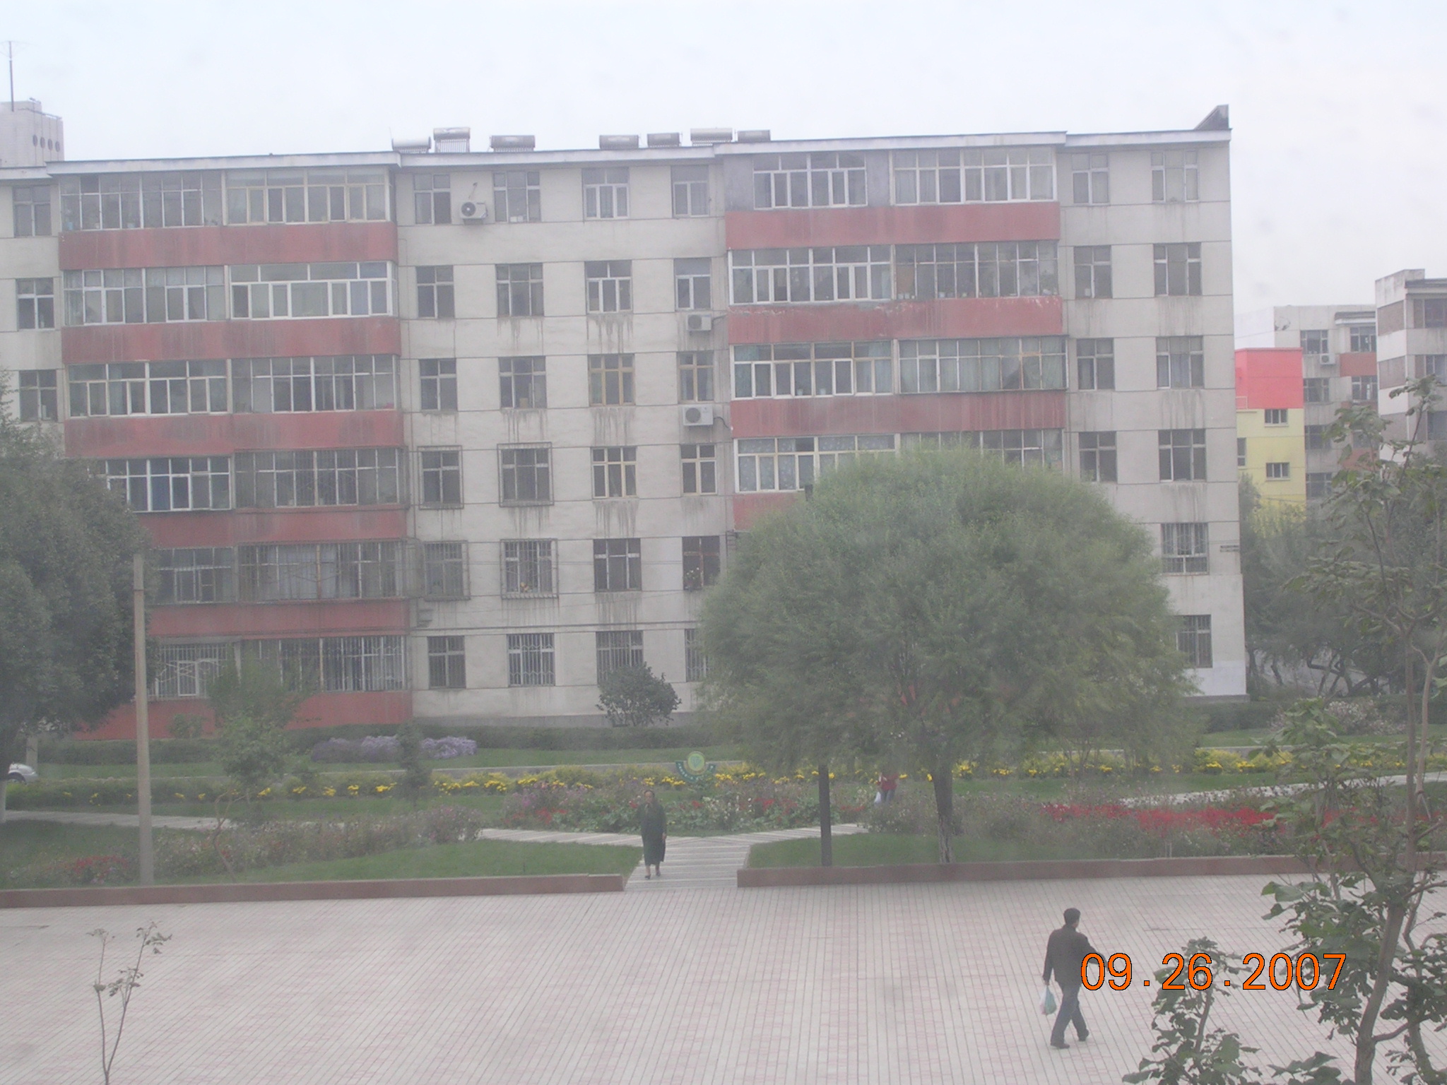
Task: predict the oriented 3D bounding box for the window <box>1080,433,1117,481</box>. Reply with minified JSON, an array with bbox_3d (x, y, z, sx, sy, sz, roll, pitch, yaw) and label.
[{"bbox_3d":[11.648,-2.670,111.738,1.151,1.548,0.200,-2,0,2],"label":"window"}]

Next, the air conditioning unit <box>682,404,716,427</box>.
[{"bbox_3d":[-0.761,-3.891,109.981,0.949,0.664,0.360,-2,0,0],"label":"air conditioning unit"}]

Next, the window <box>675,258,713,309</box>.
[{"bbox_3d":[-0.949,-8.119,112.986,1.138,1.599,0.150,-2,1,2],"label":"window"}]

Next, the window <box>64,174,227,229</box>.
[{"bbox_3d":[-17.945,-10.554,111.129,4.986,1.640,0.200,-2,0,2],"label":"window"}]

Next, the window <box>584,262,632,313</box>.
[{"bbox_3d":[-3.579,-7.987,112.134,1.436,1.581,0.200,-2,0,2],"label":"window"}]

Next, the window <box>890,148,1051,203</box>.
[{"bbox_3d":[7.389,-10.892,106.806,4.756,1.545,0.150,-2,1,1],"label":"window"}]

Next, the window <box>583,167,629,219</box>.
[{"bbox_3d":[-3.564,-10.589,108.970,1.362,1.503,0.150,-2,1,1],"label":"window"}]

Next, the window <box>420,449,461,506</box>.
[{"bbox_3d":[-8.667,-1.993,110.248,1.232,1.767,0.150,-2,0,0],"label":"window"}]

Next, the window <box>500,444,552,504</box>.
[{"bbox_3d":[-6.182,-2.113,112.011,1.568,1.822,0.300,-2,0,2],"label":"window"}]

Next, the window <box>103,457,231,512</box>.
[{"bbox_3d":[-17.224,-1.745,109.105,4.518,1.562,0.200,-2,0,0],"label":"window"}]

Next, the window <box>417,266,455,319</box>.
[{"bbox_3d":[-8.687,-7.560,108.539,1.113,1.553,0.150,-2,1,1],"label":"window"}]

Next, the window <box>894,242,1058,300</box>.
[{"bbox_3d":[7.526,-8.097,106.846,4.825,1.569,0.150,-2,1,1],"label":"window"}]

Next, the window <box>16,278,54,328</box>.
[{"bbox_3d":[-20.948,-7.298,109.471,1.127,1.517,0.150,-2,1,1],"label":"window"}]

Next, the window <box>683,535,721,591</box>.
[{"bbox_3d":[-0.688,0.635,112.126,1.151,1.695,0.200,-2,0,2],"label":"window"}]

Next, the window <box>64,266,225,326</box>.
[{"bbox_3d":[-17.896,-7.620,111.153,4.950,1.711,0.200,-2,0,2],"label":"window"}]

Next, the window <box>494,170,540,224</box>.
[{"bbox_3d":[-6.326,-10.607,110.227,1.410,1.589,0.150,-2,0,0],"label":"window"}]

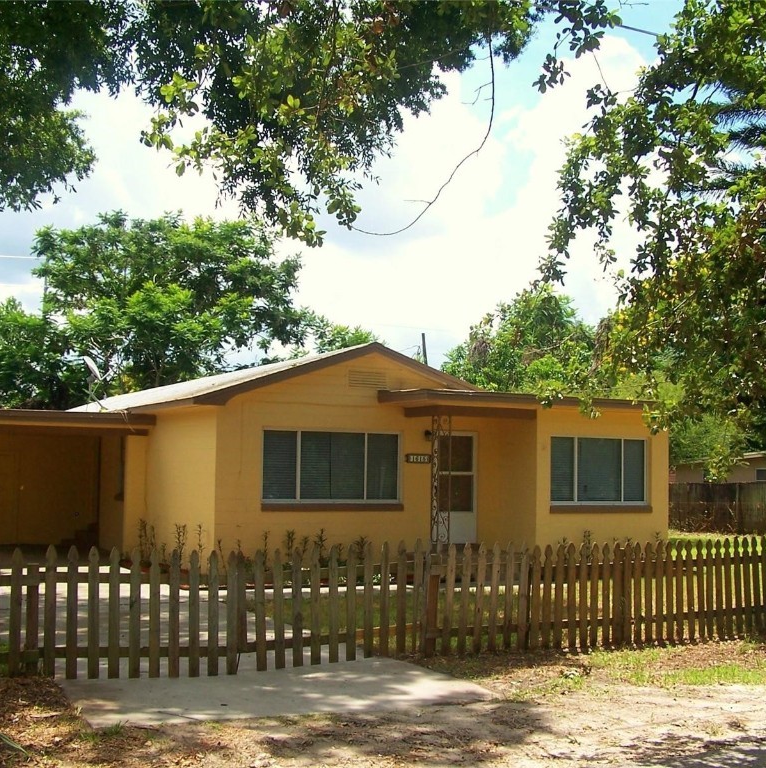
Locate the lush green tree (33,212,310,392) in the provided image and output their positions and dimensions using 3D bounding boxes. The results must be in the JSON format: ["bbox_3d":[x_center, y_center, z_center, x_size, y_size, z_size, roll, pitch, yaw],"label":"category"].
[{"bbox_3d":[-6.050,-0.320,32.200,7.900,9.200,7.300,0,-5,0],"label":"lush green tree"}]

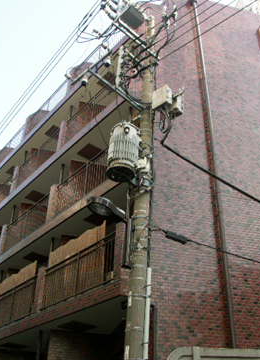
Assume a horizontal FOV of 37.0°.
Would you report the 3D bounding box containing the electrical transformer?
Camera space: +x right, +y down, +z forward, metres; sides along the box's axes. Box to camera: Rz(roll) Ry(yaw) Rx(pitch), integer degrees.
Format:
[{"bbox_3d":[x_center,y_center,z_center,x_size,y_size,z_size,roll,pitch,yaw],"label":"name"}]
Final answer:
[{"bbox_3d":[-0.133,-0.584,8.221,0.626,1.124,0.626,3,-33,-2],"label":"electrical transformer"}]

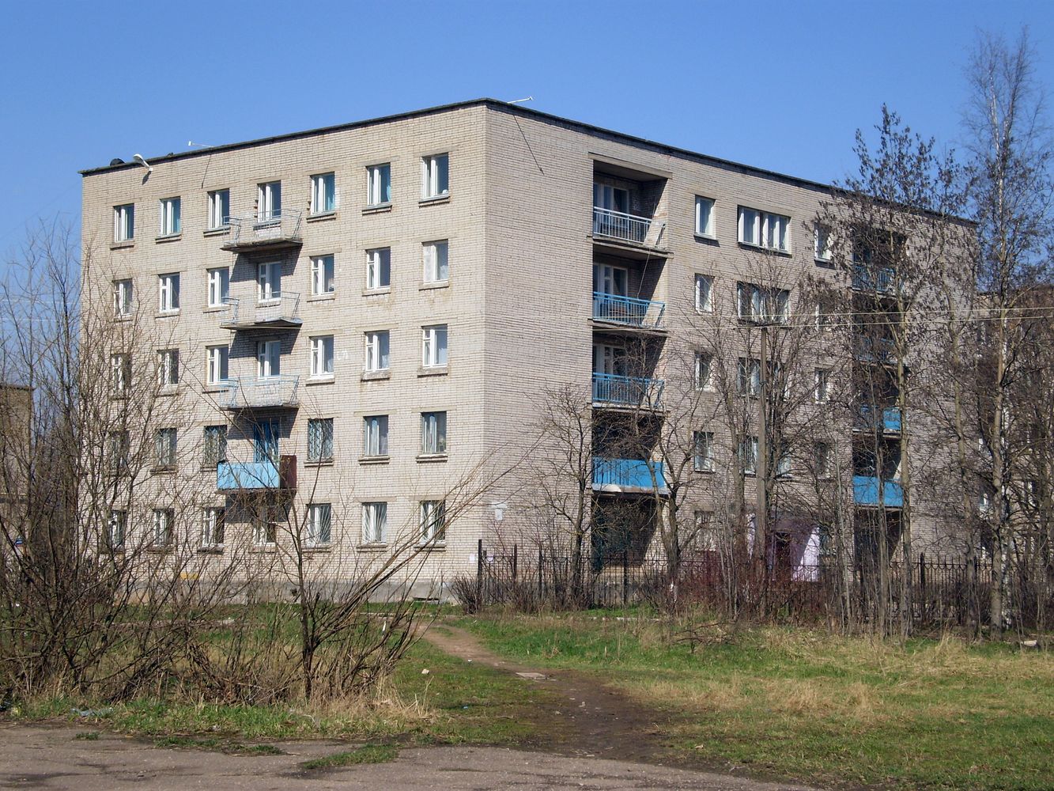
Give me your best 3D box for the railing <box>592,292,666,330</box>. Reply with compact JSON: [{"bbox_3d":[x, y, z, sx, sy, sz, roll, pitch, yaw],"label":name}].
[{"bbox_3d":[3.366,-2.775,64.573,0.080,0.920,4.149,-3,-5,40],"label":"railing"}]

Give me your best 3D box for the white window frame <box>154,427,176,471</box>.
[{"bbox_3d":[-12.575,1.861,68.388,1.120,1.370,0.130,-3,-5,40],"label":"white window frame"}]

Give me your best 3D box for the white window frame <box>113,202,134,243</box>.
[{"bbox_3d":[-14.511,-6.210,70.611,1.120,1.370,0.130,-3,-5,40],"label":"white window frame"}]

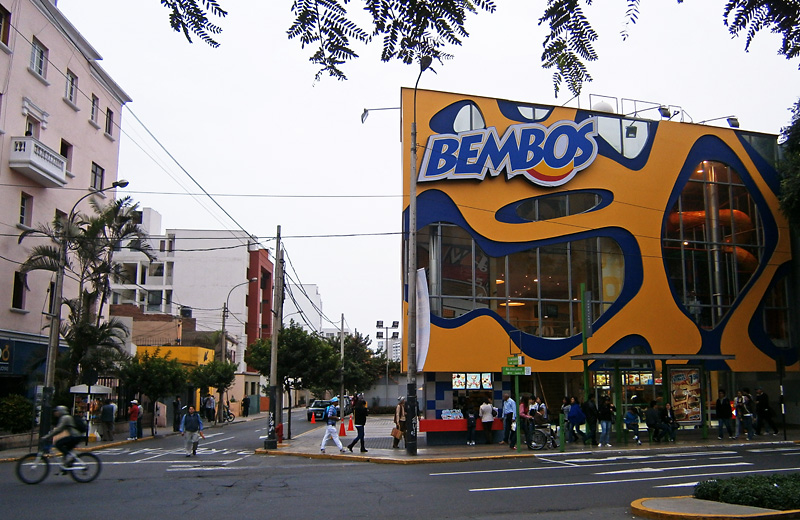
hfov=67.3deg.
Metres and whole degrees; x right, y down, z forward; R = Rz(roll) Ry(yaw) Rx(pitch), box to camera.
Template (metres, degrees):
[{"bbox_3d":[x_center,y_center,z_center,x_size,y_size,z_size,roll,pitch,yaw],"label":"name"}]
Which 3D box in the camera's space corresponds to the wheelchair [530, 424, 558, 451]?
[{"bbox_3d":[4.585,5.658,19.433,1.020,0.900,0.620,1,-11,-6],"label":"wheelchair"}]

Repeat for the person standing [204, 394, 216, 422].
[{"bbox_3d":[-11.927,9.384,37.989,0.520,1.719,0.400,2,-13,-9],"label":"person standing"}]

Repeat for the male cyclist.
[{"bbox_3d":[-7.807,4.152,13.900,0.980,1.420,0.520,3,-13,-15],"label":"male cyclist"}]

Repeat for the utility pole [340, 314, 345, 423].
[{"bbox_3d":[-3.949,7.425,41.802,0.270,7.300,0.270,0,-13,0],"label":"utility pole"}]

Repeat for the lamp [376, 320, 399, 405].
[{"bbox_3d":[-1.131,9.461,53.879,1.950,8.000,0.700,0,-13,0],"label":"lamp"}]

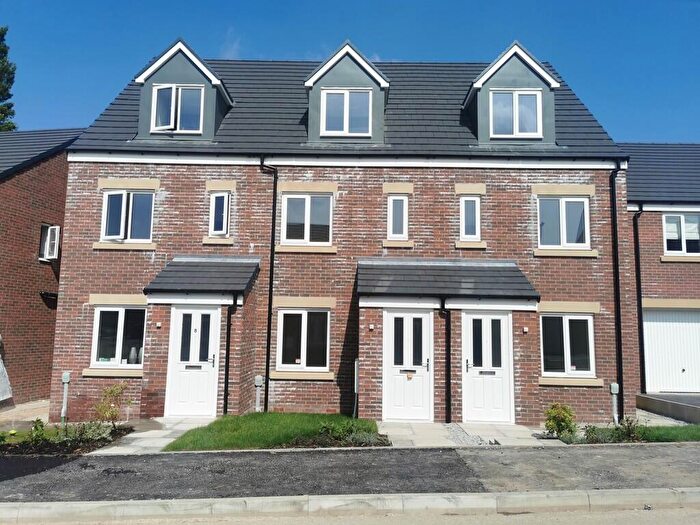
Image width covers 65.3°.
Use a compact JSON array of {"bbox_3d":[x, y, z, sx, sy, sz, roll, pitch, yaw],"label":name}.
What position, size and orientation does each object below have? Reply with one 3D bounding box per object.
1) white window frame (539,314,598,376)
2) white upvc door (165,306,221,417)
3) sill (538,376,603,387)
[{"bbox_3d":[4.601,1.758,11.562,1.146,1.313,0.075,1,-6,1],"label":"white window frame"},{"bbox_3d":[-2.884,1.819,10.103,0.942,2.034,0.090,1,-6,1],"label":"white upvc door"},{"bbox_3d":[4.620,2.501,11.490,1.360,0.140,0.140,1,-7,1],"label":"sill"}]

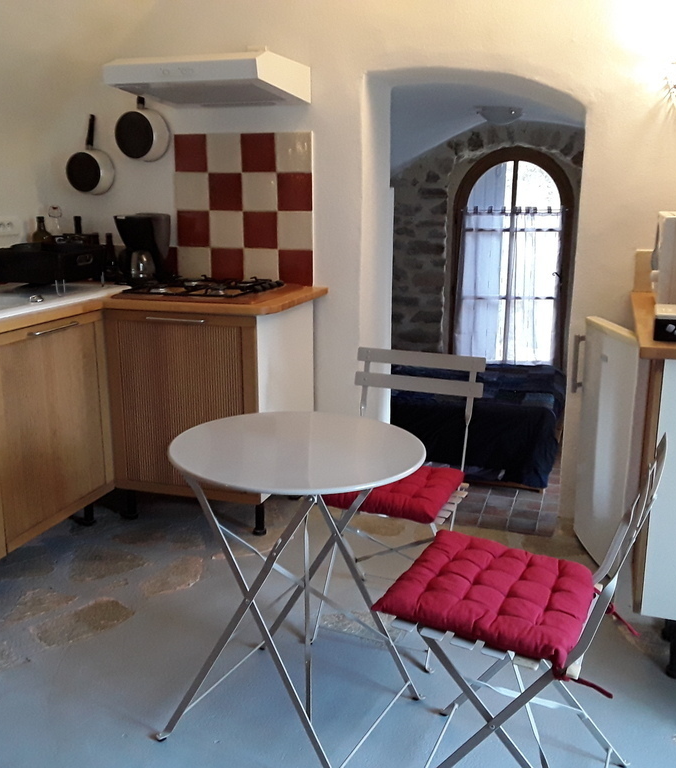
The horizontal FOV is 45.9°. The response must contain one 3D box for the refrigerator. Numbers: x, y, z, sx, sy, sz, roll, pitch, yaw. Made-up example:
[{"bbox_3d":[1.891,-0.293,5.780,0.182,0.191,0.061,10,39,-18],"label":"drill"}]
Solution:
[{"bbox_3d":[1.130,0.251,2.591,0.650,0.837,0.522,2,13,9],"label":"refrigerator"}]

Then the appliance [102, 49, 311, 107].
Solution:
[{"bbox_3d":[-0.467,-1.173,3.046,0.591,0.138,0.552,4,13,15],"label":"appliance"}]

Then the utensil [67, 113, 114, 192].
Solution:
[{"bbox_3d":[-1.063,-0.981,3.416,0.191,0.335,0.095,4,13,17],"label":"utensil"}]

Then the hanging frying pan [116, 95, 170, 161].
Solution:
[{"bbox_3d":[-0.810,-1.113,3.304,0.215,0.373,0.100,4,13,17],"label":"hanging frying pan"}]

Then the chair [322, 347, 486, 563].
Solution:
[{"bbox_3d":[0.171,0.331,2.326,0.400,0.800,0.466,5,14,22],"label":"chair"}]

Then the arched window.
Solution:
[{"bbox_3d":[0.972,-0.685,4.503,0.662,1.243,0.090,1,13,5],"label":"arched window"}]

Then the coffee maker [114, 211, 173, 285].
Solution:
[{"bbox_3d":[-0.840,-0.569,3.407,0.246,0.305,0.187,-3,13,-16],"label":"coffee maker"}]

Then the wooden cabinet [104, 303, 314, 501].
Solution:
[{"bbox_3d":[-0.495,0.021,3.254,0.611,0.690,0.621,4,13,15],"label":"wooden cabinet"}]

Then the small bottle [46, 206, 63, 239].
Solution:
[{"bbox_3d":[-1.239,-0.609,3.492,0.084,0.330,0.084,4,13,15],"label":"small bottle"}]

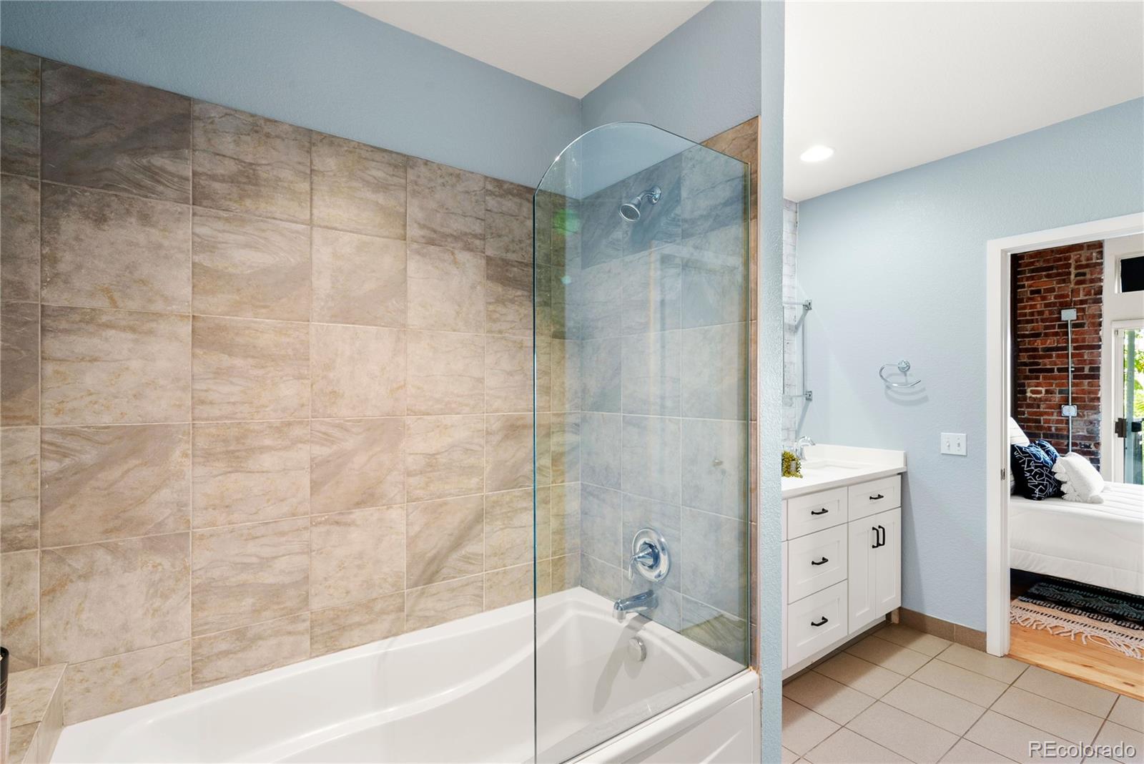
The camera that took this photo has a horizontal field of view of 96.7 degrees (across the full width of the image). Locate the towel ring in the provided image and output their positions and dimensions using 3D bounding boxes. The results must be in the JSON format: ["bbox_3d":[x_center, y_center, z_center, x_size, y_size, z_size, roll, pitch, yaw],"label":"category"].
[{"bbox_3d":[1.886,-0.044,2.913,0.068,0.155,0.208,0,-1,-35],"label":"towel ring"}]

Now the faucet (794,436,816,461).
[{"bbox_3d":[1.405,0.406,3.051,0.070,0.150,0.130,0,-1,-35],"label":"faucet"}]

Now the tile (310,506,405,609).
[{"bbox_3d":[-0.716,0.580,1.712,0.301,0.303,0.011,0,0,-35],"label":"tile"}]

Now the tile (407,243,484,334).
[{"bbox_3d":[-0.463,-0.340,1.889,0.301,0.303,0.011,0,0,-35],"label":"tile"}]

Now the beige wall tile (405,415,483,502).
[{"bbox_3d":[-0.463,0.274,1.889,0.302,0.302,0.010,0,-1,-36],"label":"beige wall tile"}]

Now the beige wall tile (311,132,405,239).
[{"bbox_3d":[-0.710,-0.649,1.715,0.301,0.303,0.011,0,0,-35],"label":"beige wall tile"}]

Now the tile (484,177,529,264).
[{"bbox_3d":[-0.211,-0.642,2.074,0.302,0.302,0.010,0,-1,-36],"label":"tile"}]

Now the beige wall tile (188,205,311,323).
[{"bbox_3d":[-0.950,-0.340,1.525,0.300,0.302,0.010,0,-1,-36],"label":"beige wall tile"}]

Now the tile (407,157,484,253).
[{"bbox_3d":[-0.459,-0.642,1.879,0.300,0.302,0.010,0,-1,-36],"label":"tile"}]

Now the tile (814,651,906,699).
[{"bbox_3d":[1.389,1.406,2.455,0.302,0.010,0.302,0,-1,-35],"label":"tile"}]

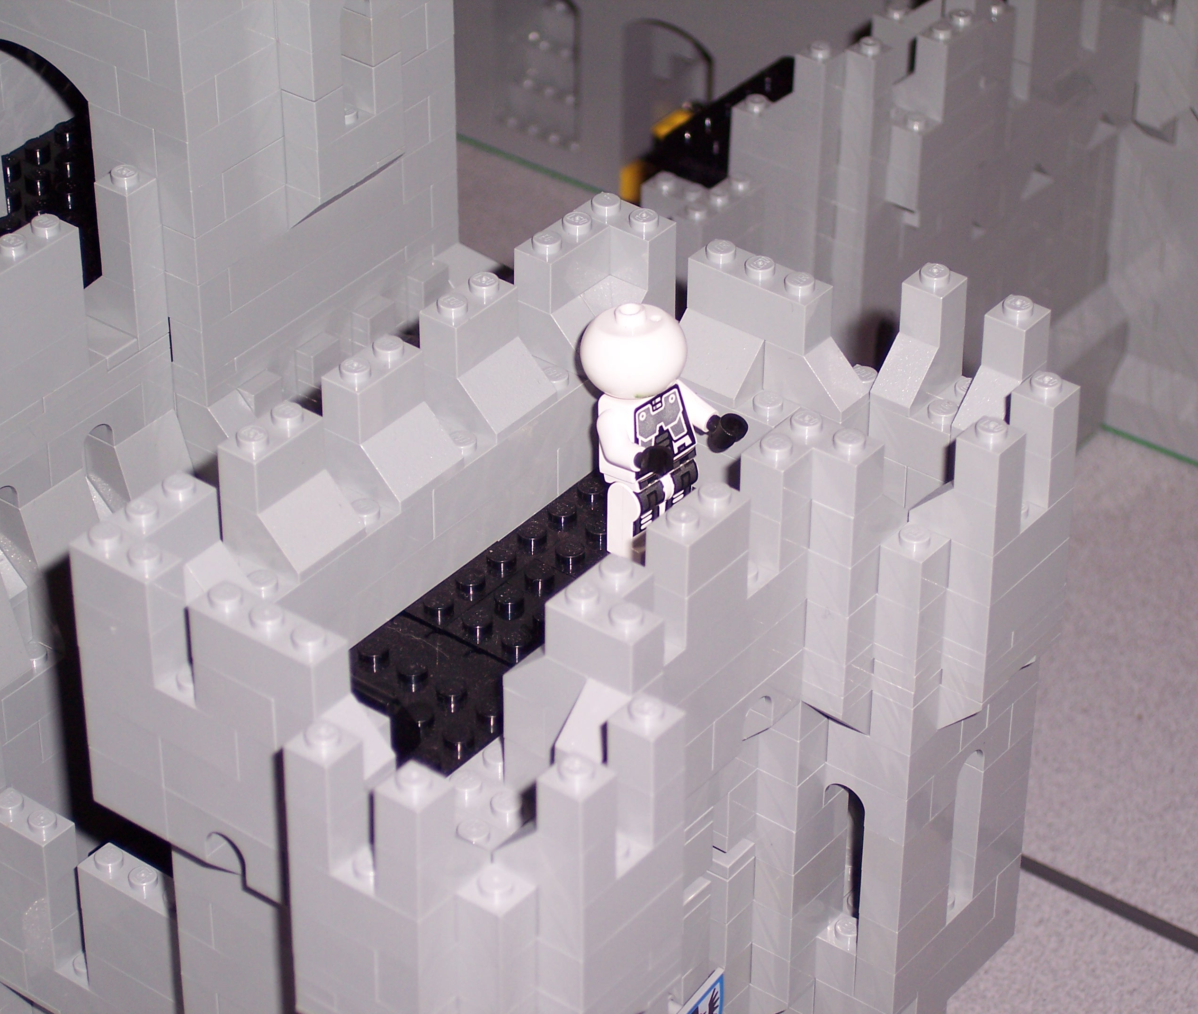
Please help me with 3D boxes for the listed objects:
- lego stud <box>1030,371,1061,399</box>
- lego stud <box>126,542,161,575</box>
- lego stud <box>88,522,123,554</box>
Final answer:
[{"bbox_3d":[0.070,-0.019,0.634,0.005,0.002,0.005,0,36,0],"label":"lego stud"},{"bbox_3d":[-0.067,0.007,0.596,0.005,0.002,0.005,0,36,0],"label":"lego stud"},{"bbox_3d":[-0.073,0.005,0.600,0.005,0.002,0.005,0,36,0],"label":"lego stud"}]

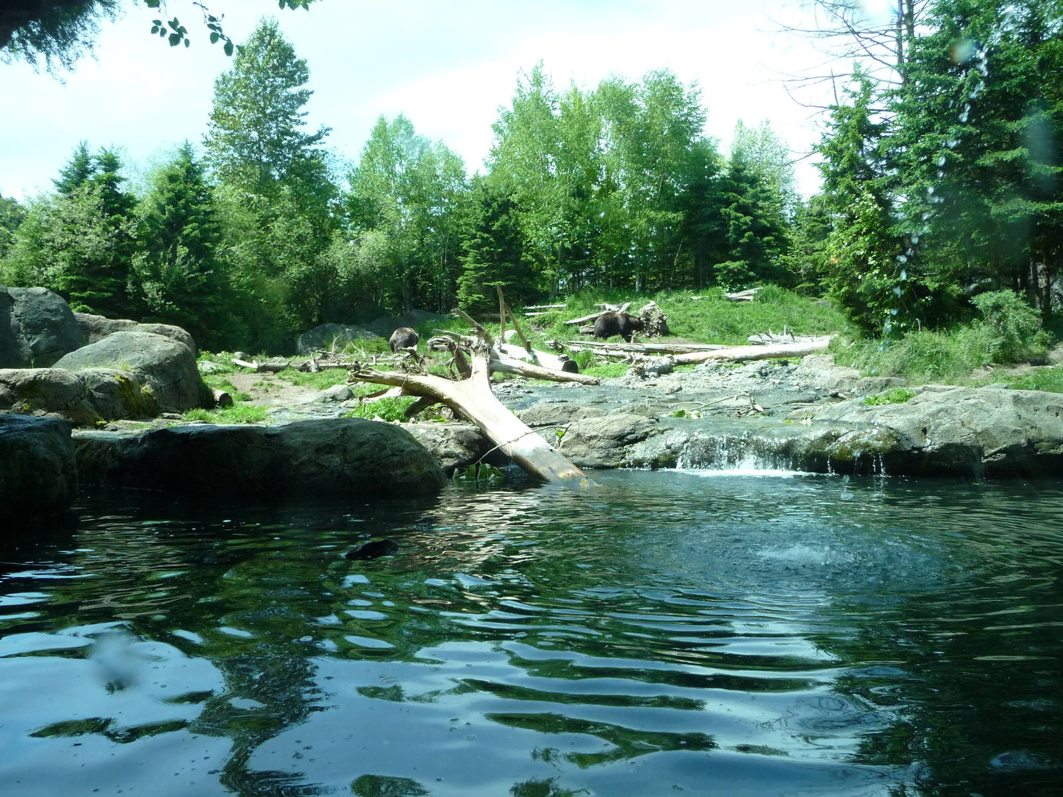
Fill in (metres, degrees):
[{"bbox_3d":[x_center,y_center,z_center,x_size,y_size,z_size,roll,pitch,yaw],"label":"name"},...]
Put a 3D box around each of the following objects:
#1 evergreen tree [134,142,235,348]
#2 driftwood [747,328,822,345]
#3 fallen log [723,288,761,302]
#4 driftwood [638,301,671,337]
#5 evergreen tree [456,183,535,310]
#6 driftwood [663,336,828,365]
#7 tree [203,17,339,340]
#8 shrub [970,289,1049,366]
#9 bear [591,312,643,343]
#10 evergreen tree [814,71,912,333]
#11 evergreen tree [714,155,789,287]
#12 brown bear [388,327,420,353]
[{"bbox_3d":[-12.934,-5.656,32.000,3.700,7.700,3.700,0,1,0],"label":"evergreen tree"},{"bbox_3d":[8.613,-2.045,29.000,2.700,0.620,0.700,0,1,-6],"label":"driftwood"},{"bbox_3d":[9.199,-4.491,37.500,1.600,0.580,0.550,0,1,-9],"label":"fallen log"},{"bbox_3d":[4.545,-2.948,31.800,1.250,1.300,1.150,0,1,0],"label":"driftwood"},{"bbox_3d":[-1.562,-6.767,38.500,3.500,6.000,3.500,0,1,0],"label":"evergreen tree"},{"bbox_3d":[7.131,-1.523,27.800,5.681,0.400,0.400,-7,2,-12],"label":"driftwood"},{"bbox_3d":[-11.203,-9.416,37.000,5.800,14.000,5.800,0,1,0],"label":"tree"},{"bbox_3d":[12.528,-1.880,22.500,2.050,1.950,1.900,0,1,0],"label":"shrub"},{"bbox_3d":[3.210,-2.601,31.500,2.000,1.130,0.850,0,1,-6],"label":"bear"},{"bbox_3d":[10.996,-6.455,28.500,3.300,8.800,3.300,0,1,0],"label":"evergreen tree"},{"bbox_3d":[10.276,-8.229,40.000,3.500,6.450,3.500,0,1,0],"label":"evergreen tree"},{"bbox_3d":[-4.194,-1.879,28.200,0.880,1.000,1.800,0,1,12],"label":"brown bear"}]

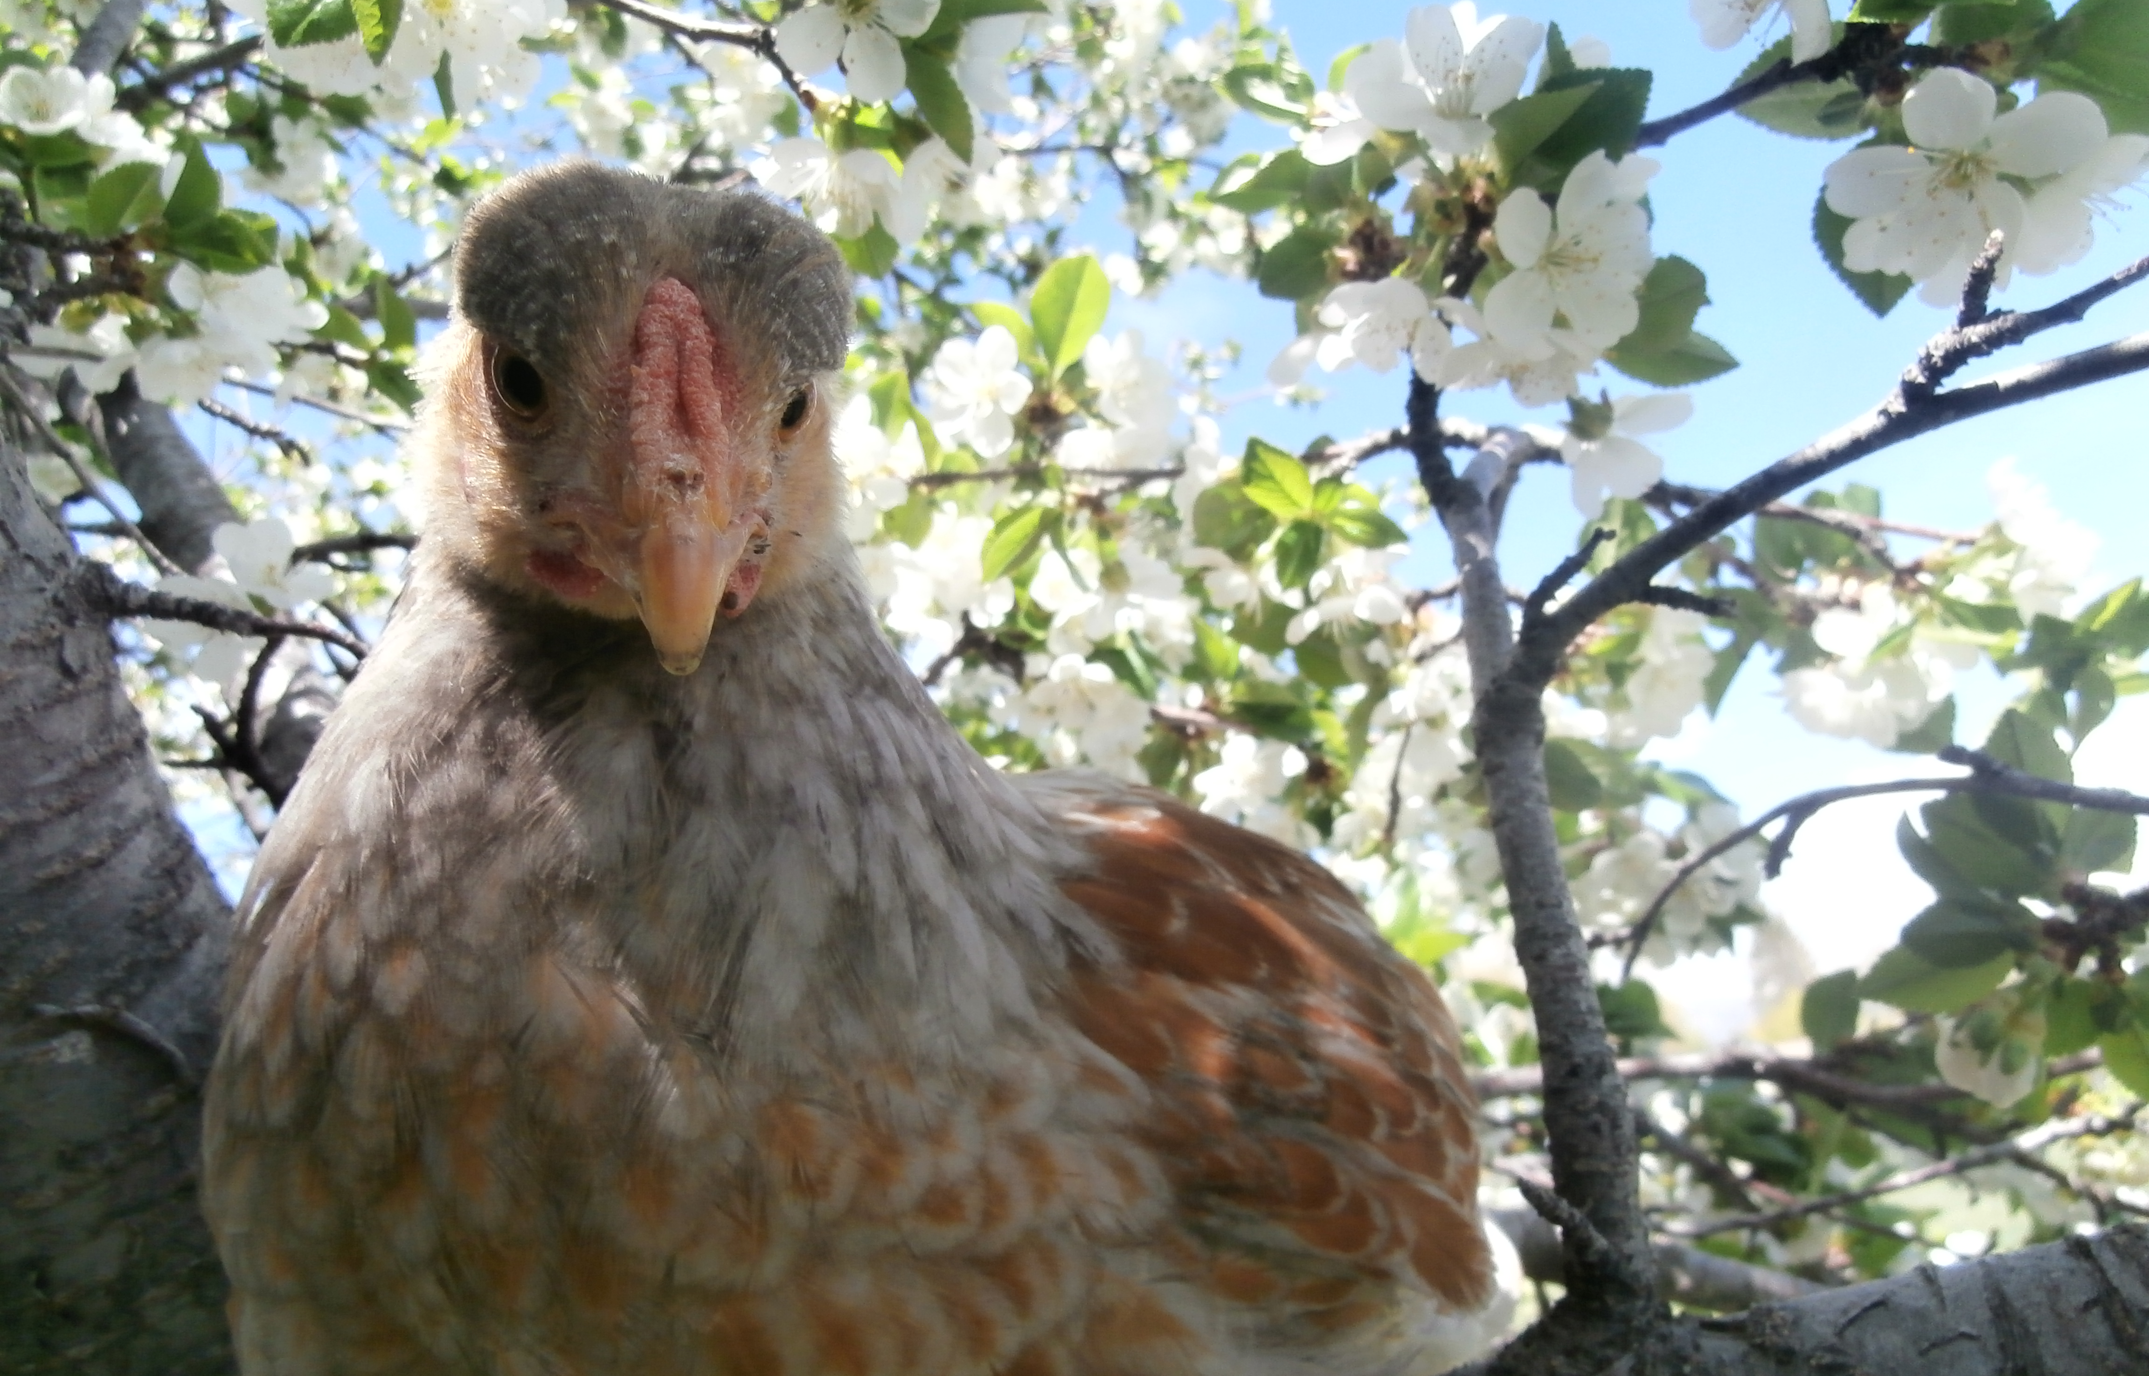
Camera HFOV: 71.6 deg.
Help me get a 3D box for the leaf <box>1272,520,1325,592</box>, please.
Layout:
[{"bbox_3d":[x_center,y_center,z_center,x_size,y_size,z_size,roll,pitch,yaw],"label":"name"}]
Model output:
[{"bbox_3d":[0.072,-0.043,0.480,0.017,0.024,0.014,0,-13,0],"label":"leaf"}]

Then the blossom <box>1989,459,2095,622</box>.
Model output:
[{"bbox_3d":[0.338,-0.052,0.520,0.037,0.055,0.032,4,-13,-17],"label":"blossom"}]

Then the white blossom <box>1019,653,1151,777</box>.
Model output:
[{"bbox_3d":[0.003,0.008,0.420,0.036,0.034,0.020,-2,9,6],"label":"white blossom"}]

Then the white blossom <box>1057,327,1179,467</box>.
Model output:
[{"bbox_3d":[0.012,-0.081,0.420,0.033,0.038,0.020,-5,4,18],"label":"white blossom"}]

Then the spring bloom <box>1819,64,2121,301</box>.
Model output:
[{"bbox_3d":[0.115,-0.064,0.190,0.035,0.029,0.014,-2,11,6],"label":"spring bloom"}]

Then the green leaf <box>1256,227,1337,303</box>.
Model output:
[{"bbox_3d":[0.041,-0.080,0.280,0.018,0.015,0.005,-27,36,-24],"label":"green leaf"}]

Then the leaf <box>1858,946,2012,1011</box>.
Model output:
[{"bbox_3d":[0.214,0.072,0.370,0.040,0.007,0.020,-12,-47,-15],"label":"leaf"}]

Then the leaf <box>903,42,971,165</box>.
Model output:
[{"bbox_3d":[-0.026,-0.110,0.280,0.013,0.024,0.006,-28,-9,16],"label":"leaf"}]

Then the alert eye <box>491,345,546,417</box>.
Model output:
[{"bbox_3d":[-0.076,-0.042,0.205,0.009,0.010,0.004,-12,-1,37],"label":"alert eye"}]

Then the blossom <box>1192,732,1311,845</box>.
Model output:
[{"bbox_3d":[0.051,0.028,0.432,0.034,0.033,0.017,-3,5,12],"label":"blossom"}]

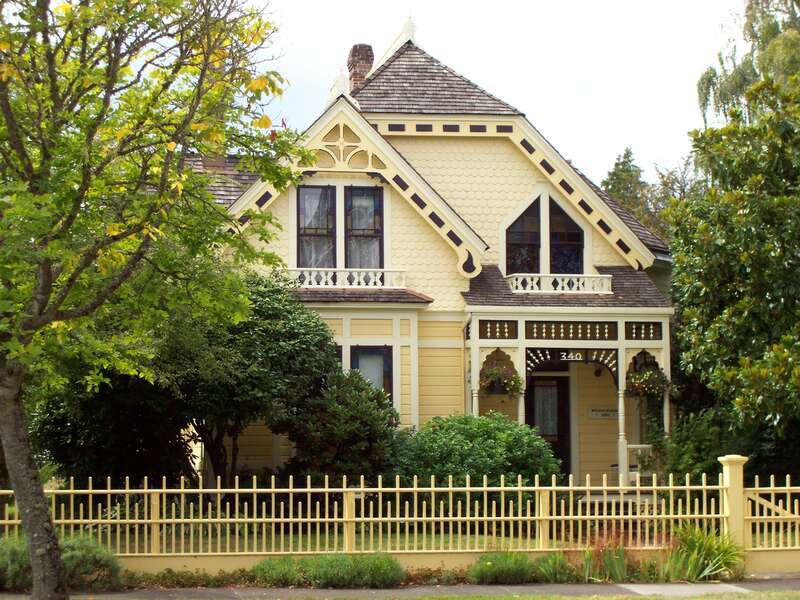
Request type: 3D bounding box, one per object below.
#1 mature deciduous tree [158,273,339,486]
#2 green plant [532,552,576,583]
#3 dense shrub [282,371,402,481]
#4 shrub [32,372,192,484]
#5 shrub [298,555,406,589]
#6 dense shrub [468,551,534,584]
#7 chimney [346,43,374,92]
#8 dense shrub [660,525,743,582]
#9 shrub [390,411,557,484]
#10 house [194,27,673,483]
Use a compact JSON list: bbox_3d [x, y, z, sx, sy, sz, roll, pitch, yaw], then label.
[{"bbox_3d":[-2.678,1.730,33.561,3.064,4.449,3.100,0,-4,-9],"label":"mature deciduous tree"},{"bbox_3d":[1.677,2.892,20.551,0.461,0.305,0.420,0,-4,-9],"label":"green plant"},{"bbox_3d":[-1.033,2.586,33.703,1.952,2.736,2.000,0,-4,-9],"label":"dense shrub"},{"bbox_3d":[-5.043,2.623,33.101,2.792,2.642,2.600,0,-4,-9],"label":"shrub"},{"bbox_3d":[-0.523,2.861,20.053,1.105,0.333,0.600,0,-4,-9],"label":"shrub"},{"bbox_3d":[1.086,2.884,20.451,0.710,0.316,0.550,0,-4,-9],"label":"dense shrub"},{"bbox_3d":[-0.881,-5.163,42.447,0.540,1.132,0.540,0,-4,-9],"label":"chimney"},{"bbox_3d":[3.324,2.762,20.859,0.872,0.579,0.700,0,-4,-9],"label":"dense shrub"},{"bbox_3d":[1.296,2.879,32.279,2.790,1.923,2.400,0,-4,-9],"label":"shrub"},{"bbox_3d":[0.349,-0.614,41.709,9.900,10.184,10.200,0,-4,-9],"label":"house"}]

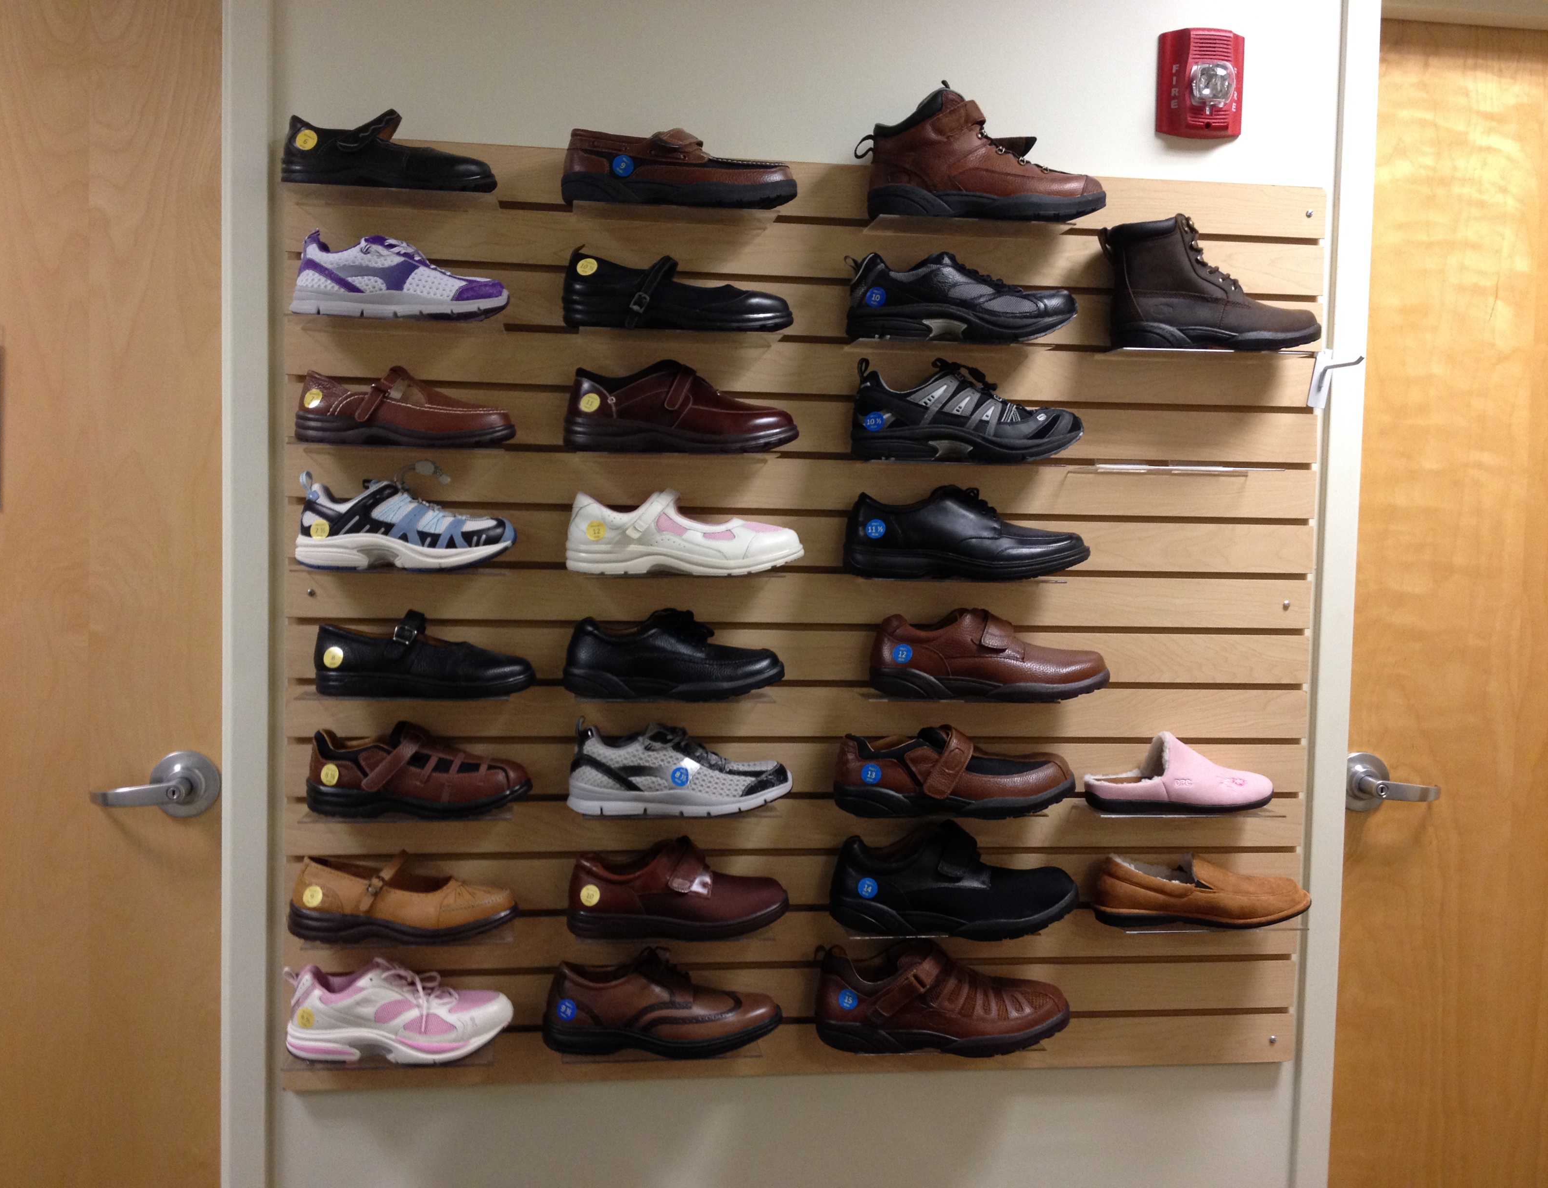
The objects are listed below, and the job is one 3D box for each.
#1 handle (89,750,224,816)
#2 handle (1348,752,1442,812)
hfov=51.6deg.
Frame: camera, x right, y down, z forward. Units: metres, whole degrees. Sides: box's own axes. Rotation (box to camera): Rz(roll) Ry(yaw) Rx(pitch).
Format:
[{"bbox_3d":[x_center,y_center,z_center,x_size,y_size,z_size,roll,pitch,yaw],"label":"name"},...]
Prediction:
[{"bbox_3d":[-0.793,0.251,2.048,0.152,0.089,0.071,1,3,-8],"label":"handle"},{"bbox_3d":[0.882,0.275,2.285,0.147,0.087,0.062,1,3,-7],"label":"handle"}]

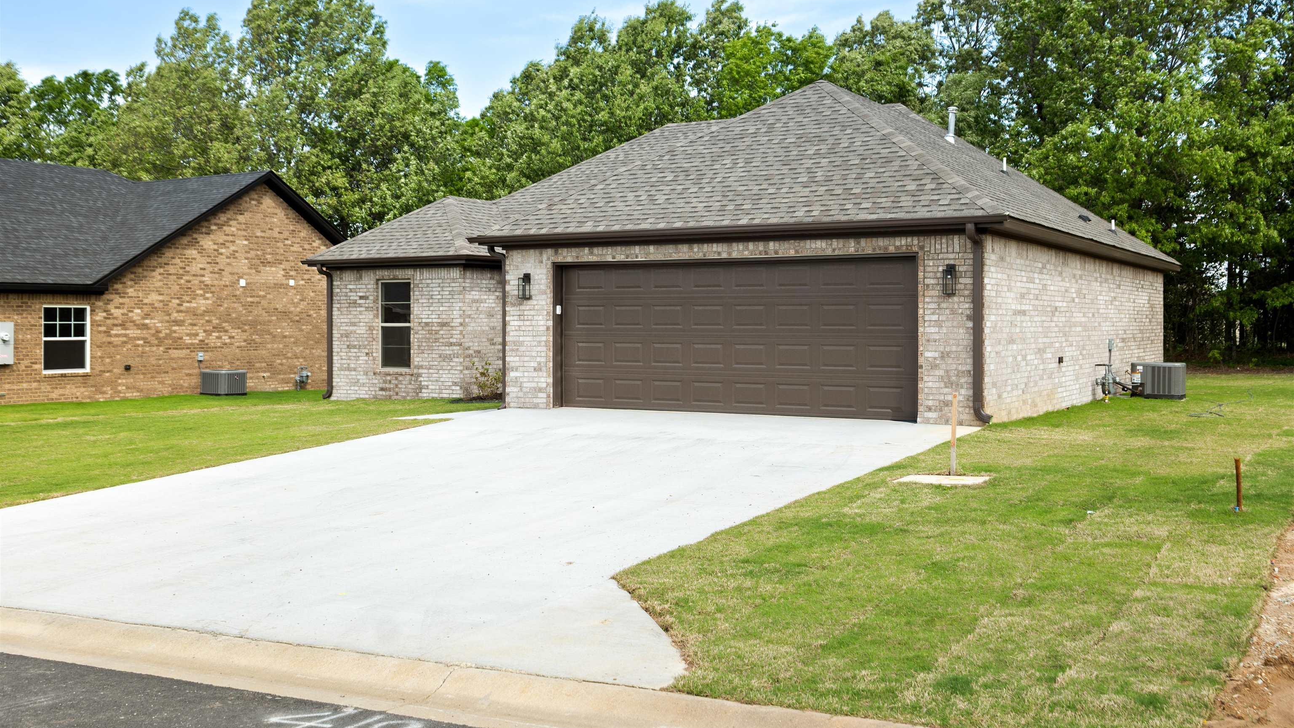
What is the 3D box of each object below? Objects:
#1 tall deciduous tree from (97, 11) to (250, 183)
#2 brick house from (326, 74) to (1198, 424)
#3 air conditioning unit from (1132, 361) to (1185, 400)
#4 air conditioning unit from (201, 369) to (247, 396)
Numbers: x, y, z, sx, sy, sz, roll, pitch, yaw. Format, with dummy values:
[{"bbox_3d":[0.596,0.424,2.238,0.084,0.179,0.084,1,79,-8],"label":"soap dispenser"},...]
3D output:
[{"bbox_3d":[-22.085,-8.361,59.270,6.970,16.580,6.760,-1,2,-20],"label":"tall deciduous tree"},{"bbox_3d":[1.472,-2.369,24.994,15.150,5.950,15.200,1,2,30],"label":"brick house"},{"bbox_3d":[8.735,0.284,21.447,0.765,0.600,0.765,1,2,30],"label":"air conditioning unit"},{"bbox_3d":[-9.980,0.428,29.702,0.775,0.580,0.775,1,2,30],"label":"air conditioning unit"}]

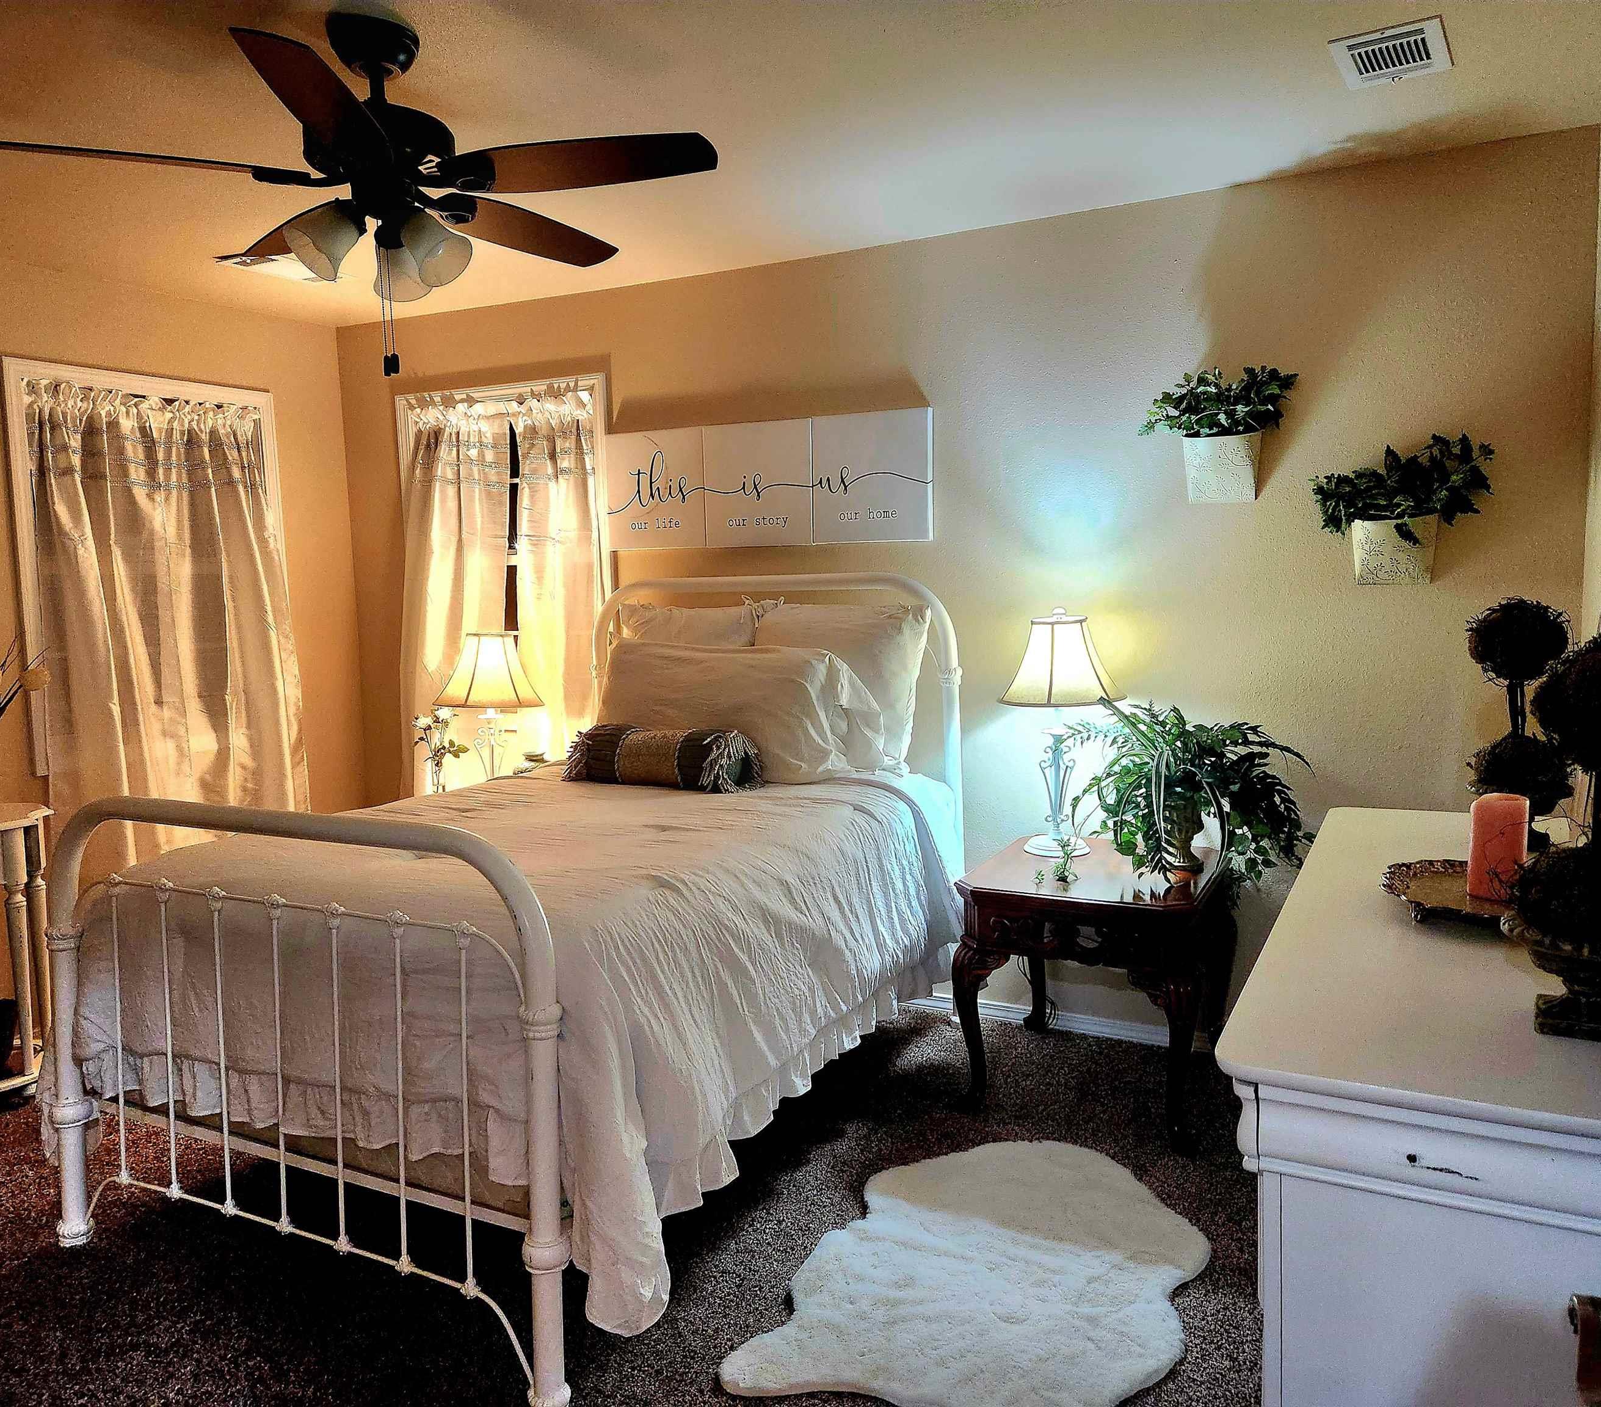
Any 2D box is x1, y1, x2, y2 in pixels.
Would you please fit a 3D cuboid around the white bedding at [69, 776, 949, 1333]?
[{"bbox_3d":[-0.580,0.608,3.299,1.600,0.760,1.880,2,7,28],"label":"white bedding"}]

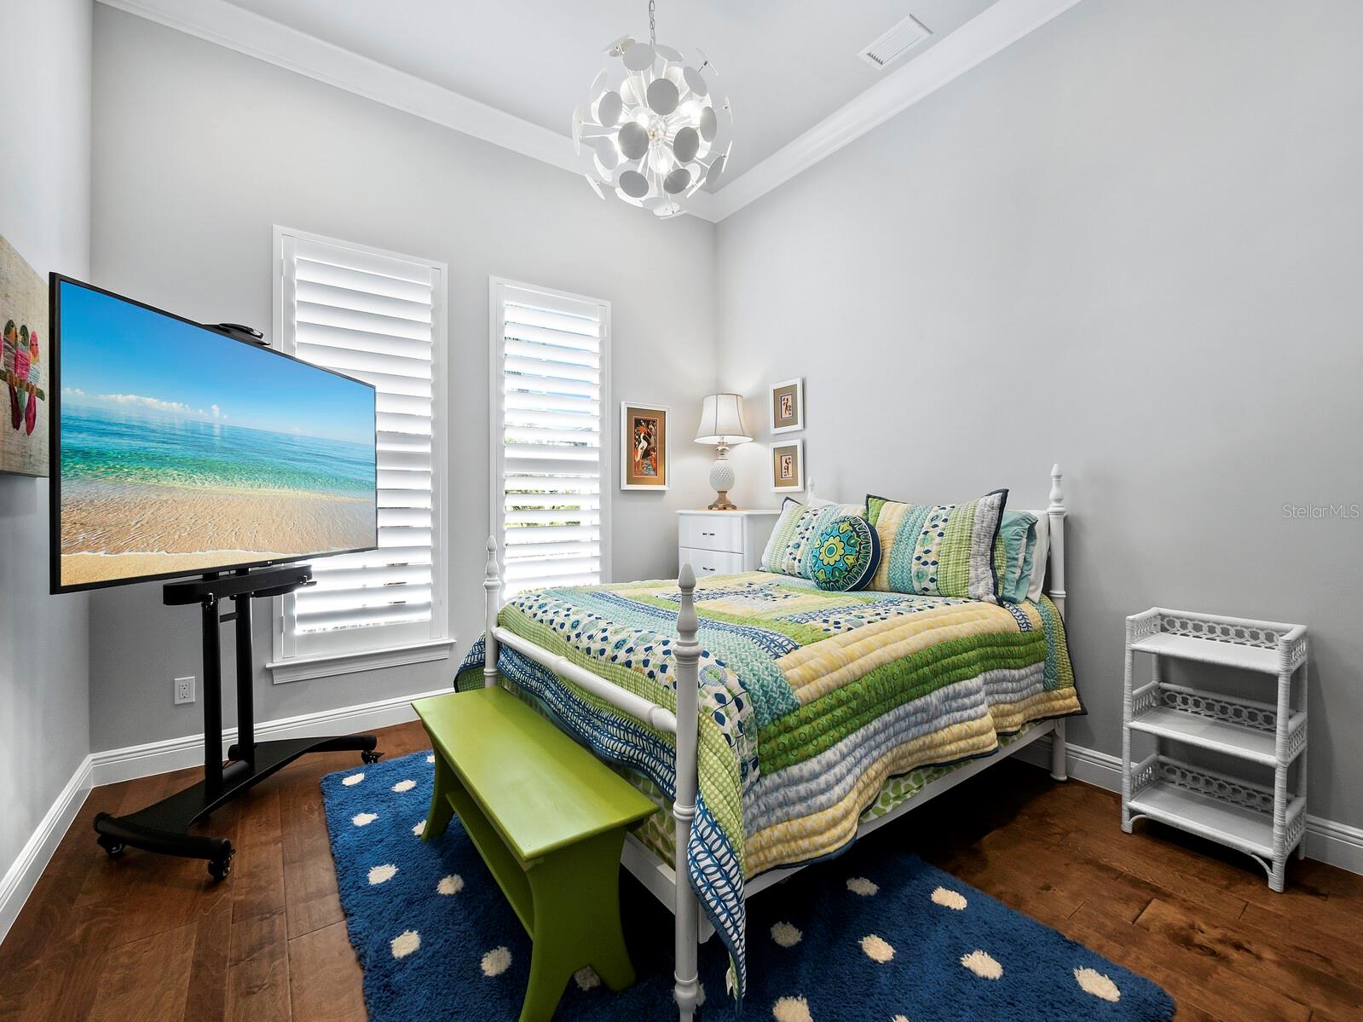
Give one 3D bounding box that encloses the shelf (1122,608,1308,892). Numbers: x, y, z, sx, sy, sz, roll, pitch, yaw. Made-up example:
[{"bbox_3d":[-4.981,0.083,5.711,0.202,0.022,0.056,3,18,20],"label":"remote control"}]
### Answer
[{"bbox_3d":[1.831,0.771,1.916,0.300,0.780,0.410,-1,1,-37],"label":"shelf"}]

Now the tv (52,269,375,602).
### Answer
[{"bbox_3d":[-1.617,-0.209,2.113,0.060,0.828,1.385,0,1,3],"label":"tv"}]

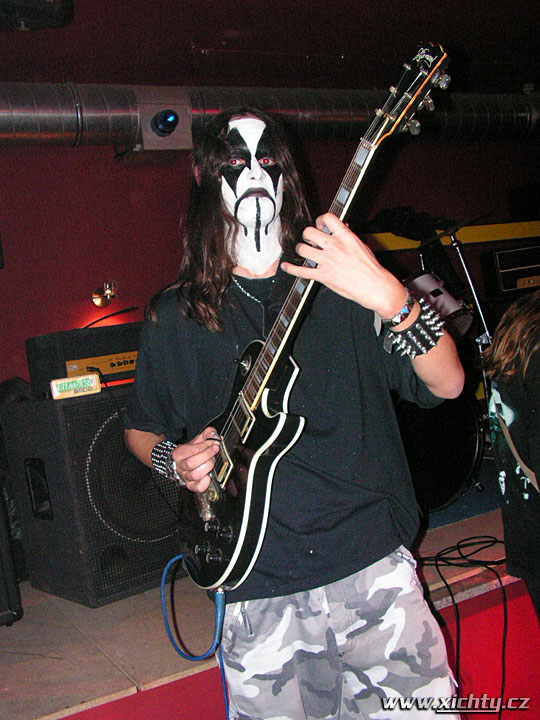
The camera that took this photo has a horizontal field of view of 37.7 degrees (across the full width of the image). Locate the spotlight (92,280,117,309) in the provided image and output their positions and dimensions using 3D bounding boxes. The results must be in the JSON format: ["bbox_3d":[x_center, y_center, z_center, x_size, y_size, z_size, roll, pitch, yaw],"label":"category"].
[{"bbox_3d":[-0.618,-0.244,2.950,0.090,0.105,0.100,-10,3,-30],"label":"spotlight"}]

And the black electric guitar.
[{"bbox_3d":[0.043,-0.050,1.283,0.078,0.965,0.326,12,24,-32],"label":"black electric guitar"}]

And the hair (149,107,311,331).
[{"bbox_3d":[-0.094,-0.275,1.560,0.325,0.420,0.270,-9,2,-6],"label":"hair"}]

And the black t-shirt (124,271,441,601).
[{"bbox_3d":[0.029,0.139,1.560,0.600,0.650,0.340,-11,2,-4],"label":"black t-shirt"}]

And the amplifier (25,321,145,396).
[{"bbox_3d":[-0.500,-0.013,2.680,0.530,0.205,0.270,-10,3,-32],"label":"amplifier"}]

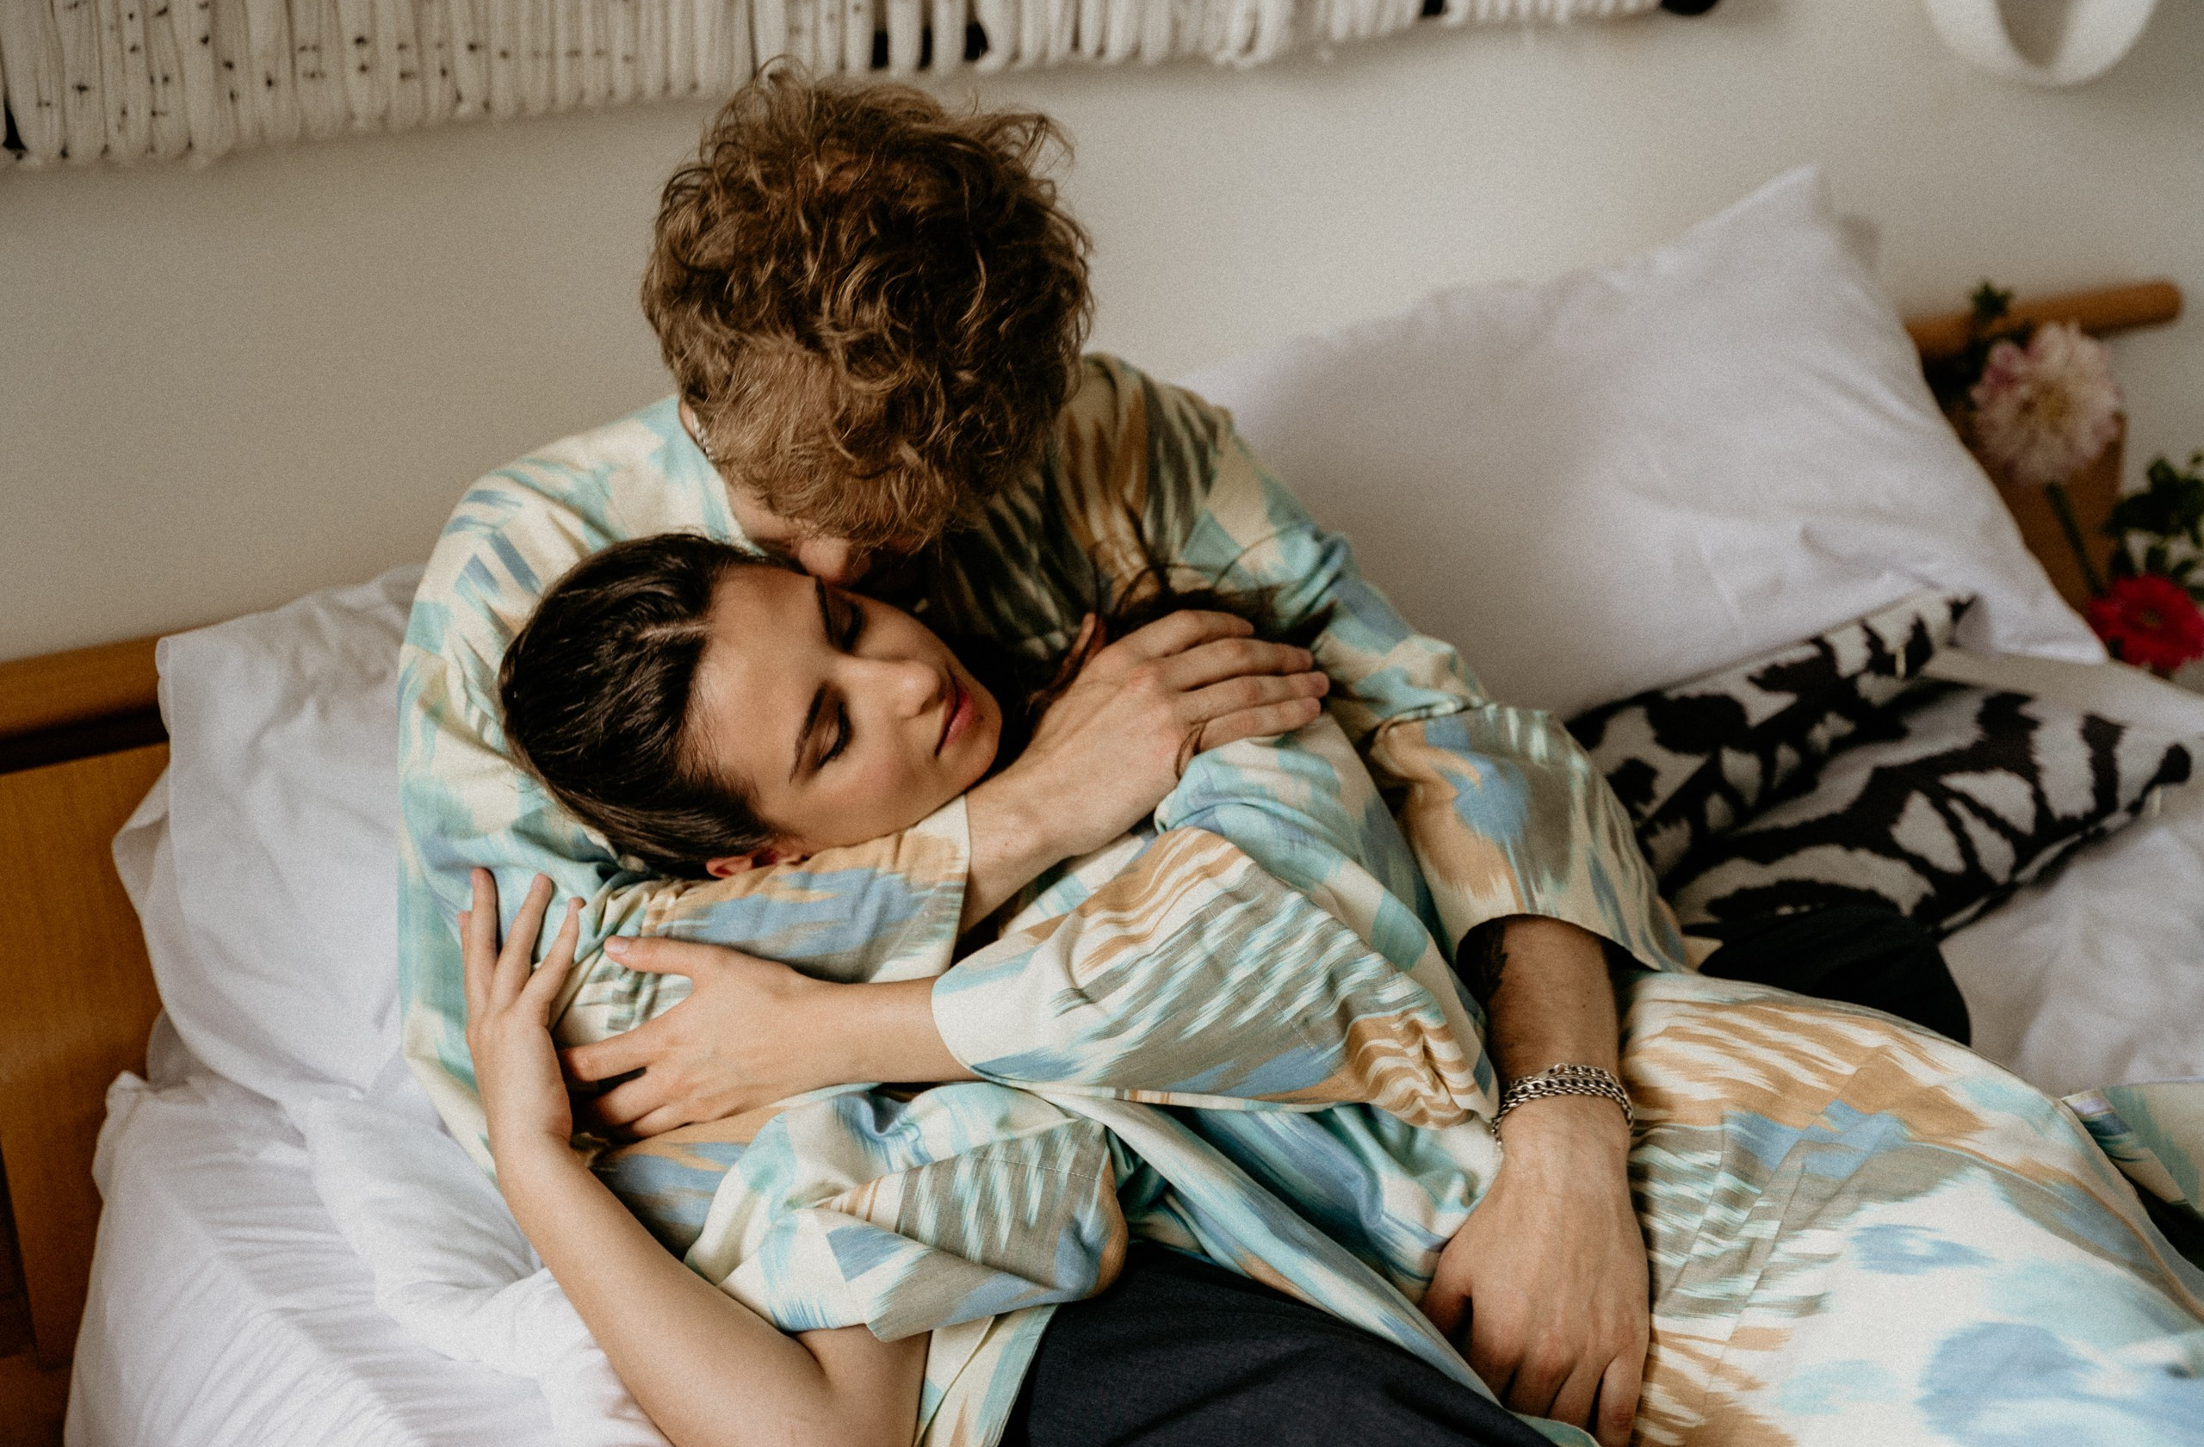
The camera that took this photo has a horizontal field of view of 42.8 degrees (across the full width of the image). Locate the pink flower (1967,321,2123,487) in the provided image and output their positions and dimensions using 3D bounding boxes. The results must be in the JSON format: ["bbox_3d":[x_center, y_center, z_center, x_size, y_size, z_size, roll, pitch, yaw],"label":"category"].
[{"bbox_3d":[0.664,-0.225,1.983,0.108,0.112,0.070,6,8,18],"label":"pink flower"}]

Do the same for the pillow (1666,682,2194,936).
[{"bbox_3d":[0.499,0.025,1.830,0.280,0.120,0.410,33,36,32],"label":"pillow"}]

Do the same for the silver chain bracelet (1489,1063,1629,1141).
[{"bbox_3d":[0.228,0.189,1.385,0.067,0.052,0.025,-3,52,7],"label":"silver chain bracelet"}]

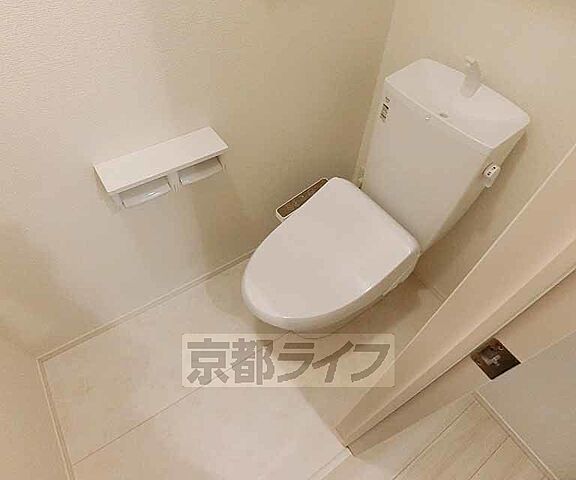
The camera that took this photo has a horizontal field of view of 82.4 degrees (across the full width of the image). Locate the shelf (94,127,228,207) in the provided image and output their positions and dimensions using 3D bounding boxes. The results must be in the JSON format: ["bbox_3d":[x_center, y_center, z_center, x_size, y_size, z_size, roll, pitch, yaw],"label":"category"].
[{"bbox_3d":[-0.333,-0.200,0.911,0.324,0.080,0.123,-27,57,-22],"label":"shelf"}]

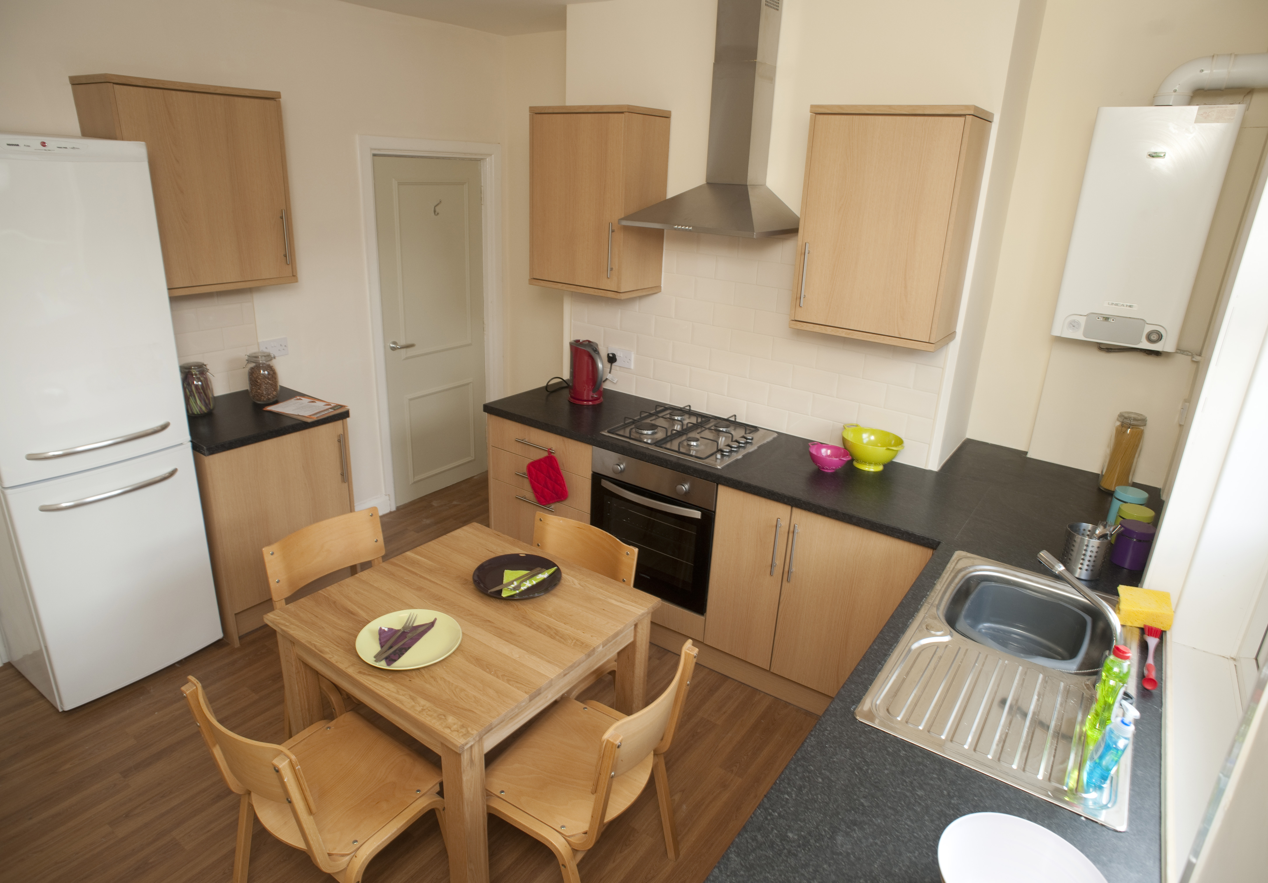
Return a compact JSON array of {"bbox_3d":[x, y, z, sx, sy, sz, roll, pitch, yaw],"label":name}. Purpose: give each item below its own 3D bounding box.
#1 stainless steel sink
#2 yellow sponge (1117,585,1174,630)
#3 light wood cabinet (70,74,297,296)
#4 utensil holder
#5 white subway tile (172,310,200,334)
[{"bbox_3d":[0.936,0.587,1.829,0.500,0.160,0.940,16,25,32],"label":"stainless steel sink"},{"bbox_3d":[1.348,0.439,1.941,0.109,0.050,0.110,2,21,31],"label":"yellow sponge"},{"bbox_3d":[-1.736,-1.006,2.935,0.306,0.753,0.611,16,25,32],"label":"light wood cabinet"},{"bbox_3d":[1.323,0.322,2.156,0.108,0.125,0.108,16,24,32],"label":"utensil holder"},{"bbox_3d":[-1.968,-0.511,3.148,0.008,0.100,0.200,16,25,32],"label":"white subway tile"}]

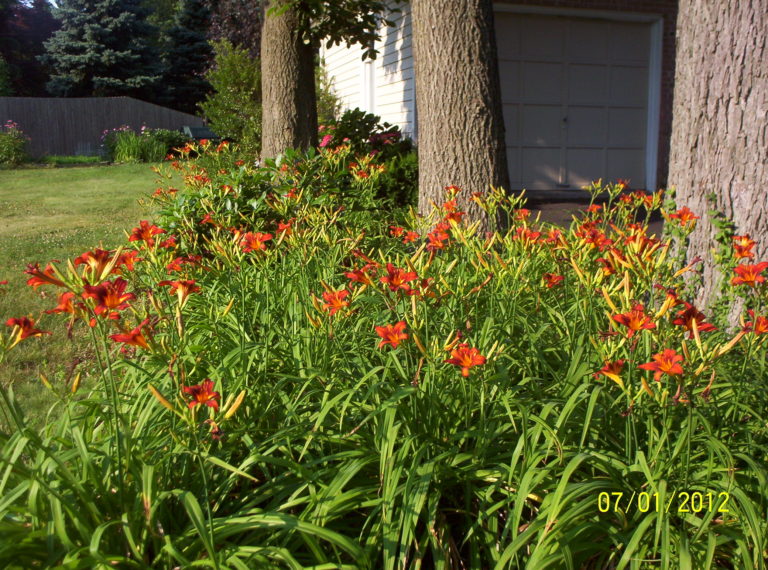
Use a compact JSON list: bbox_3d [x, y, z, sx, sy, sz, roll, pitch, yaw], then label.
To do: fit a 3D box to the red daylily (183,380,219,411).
[{"bbox_3d":[-0.505,0.303,2.200,0.106,0.090,0.085,0,13,0],"label":"red daylily"}]

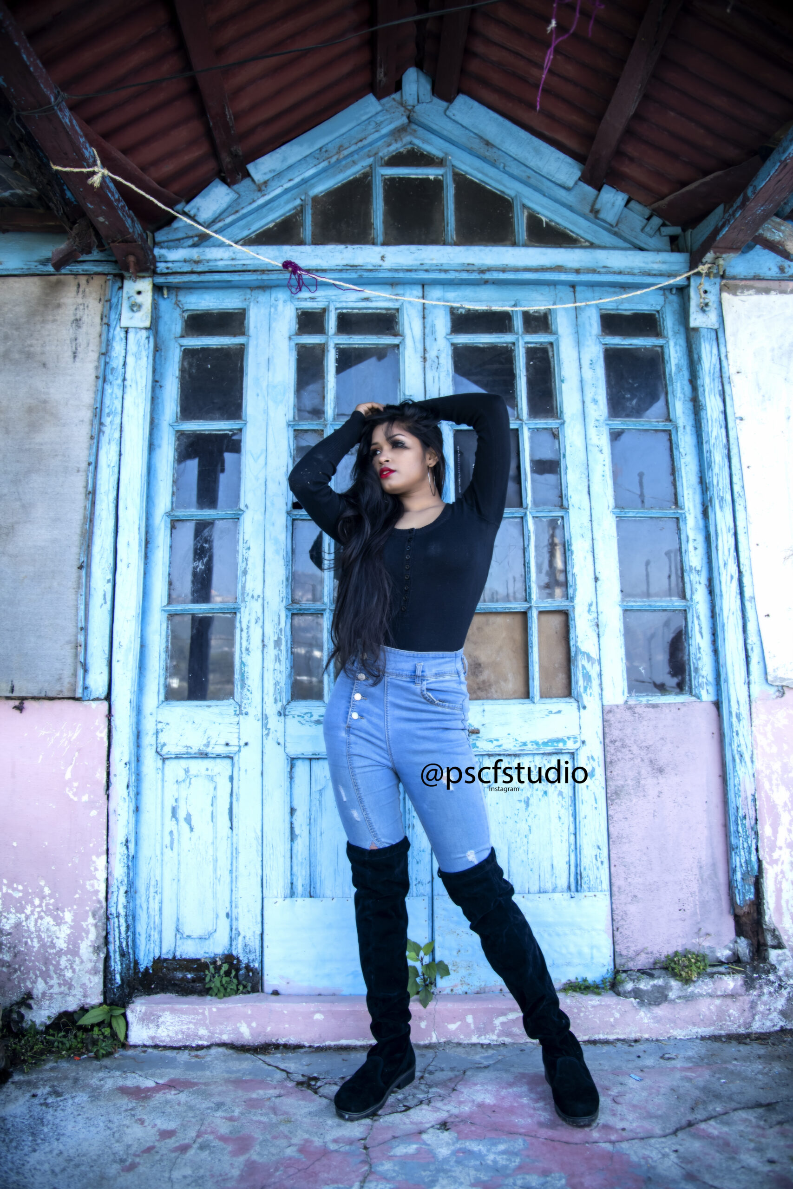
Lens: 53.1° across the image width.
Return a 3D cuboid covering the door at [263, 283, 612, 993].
[{"bbox_3d":[0.101,0.055,2.344,0.952,2.076,0.075,0,-9,-1],"label":"door"}]

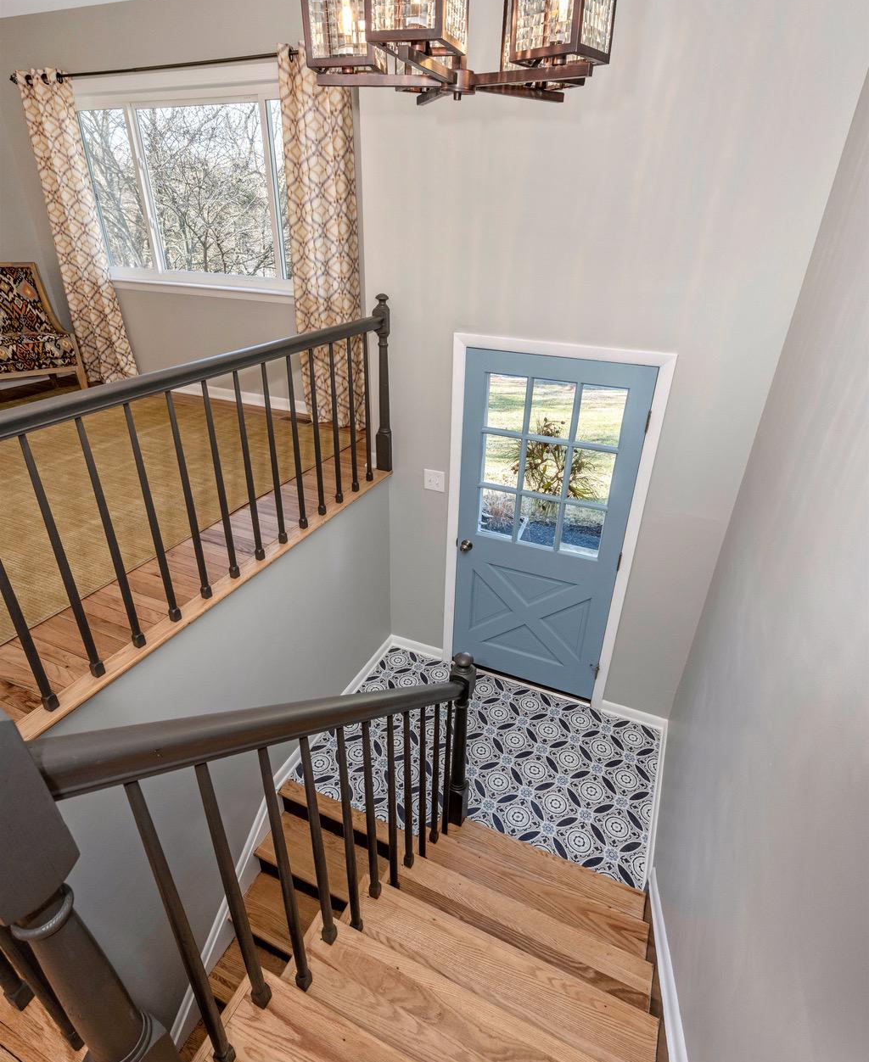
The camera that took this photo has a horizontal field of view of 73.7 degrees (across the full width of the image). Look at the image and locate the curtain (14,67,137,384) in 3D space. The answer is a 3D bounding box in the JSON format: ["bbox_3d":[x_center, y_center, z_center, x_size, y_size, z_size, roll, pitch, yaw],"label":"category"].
[{"bbox_3d":[-2.679,-2.169,4.394,0.590,2.120,0.120,13,31,20],"label":"curtain"}]

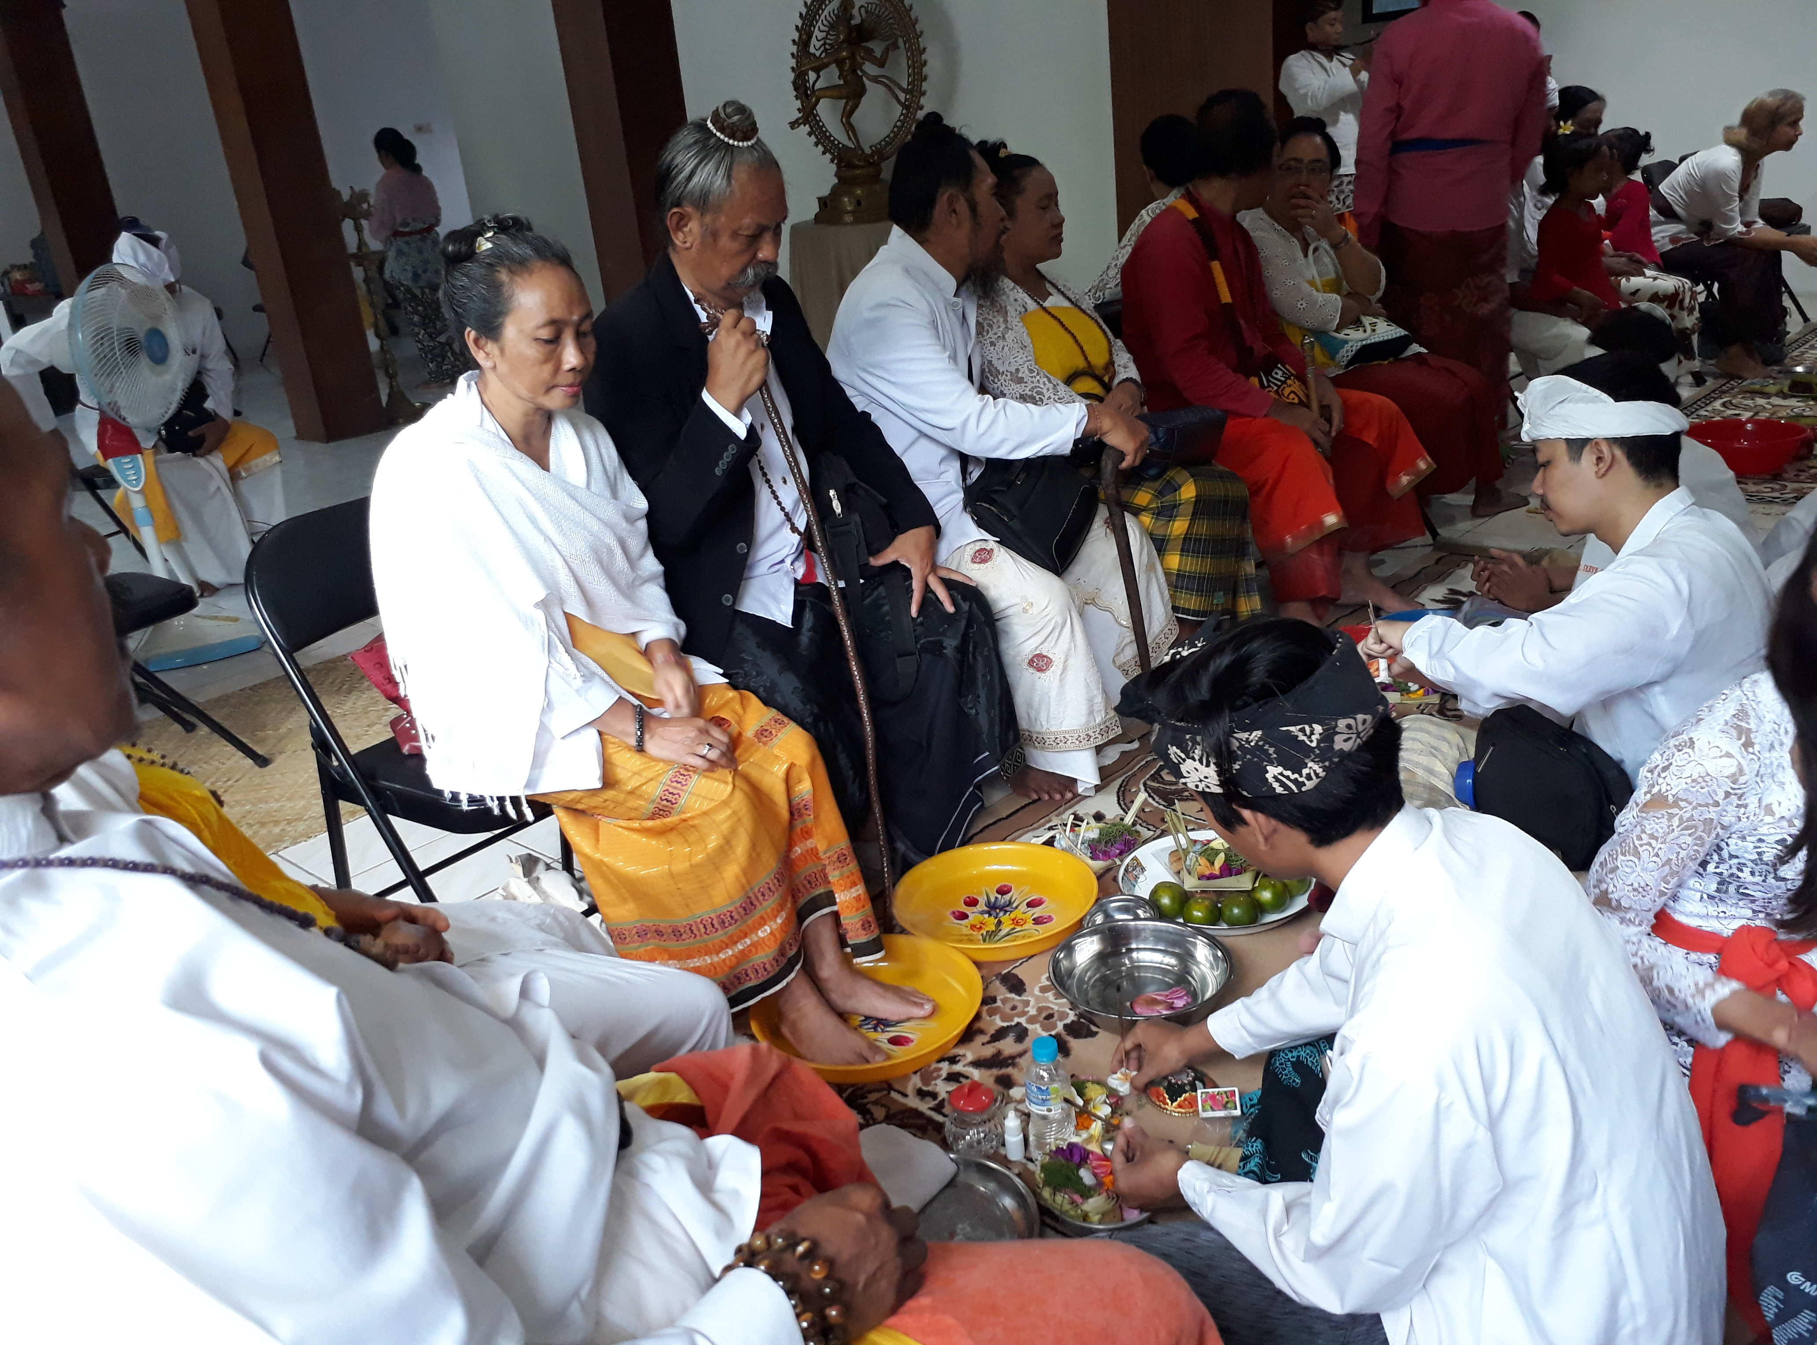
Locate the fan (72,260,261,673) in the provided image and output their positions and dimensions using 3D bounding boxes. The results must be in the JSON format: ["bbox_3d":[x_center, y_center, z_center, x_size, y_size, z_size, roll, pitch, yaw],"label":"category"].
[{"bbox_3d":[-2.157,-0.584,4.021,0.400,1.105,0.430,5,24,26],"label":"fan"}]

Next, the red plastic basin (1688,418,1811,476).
[{"bbox_3d":[2.631,-0.690,4.417,0.410,0.125,0.410,-5,21,2],"label":"red plastic basin"}]

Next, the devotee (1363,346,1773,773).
[{"bbox_3d":[1.057,-0.085,2.280,0.640,0.840,0.600,6,24,28],"label":"devotee"}]

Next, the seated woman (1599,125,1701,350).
[{"bbox_3d":[2.733,-1.499,5.271,0.500,1.000,0.420,9,25,34],"label":"seated woman"}]

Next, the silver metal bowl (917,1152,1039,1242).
[{"bbox_3d":[0.024,0.675,1.696,0.270,0.055,0.270,-5,21,2],"label":"silver metal bowl"}]

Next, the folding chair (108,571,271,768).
[{"bbox_3d":[-1.850,-0.108,3.192,0.450,0.780,0.470,13,28,39],"label":"folding chair"}]

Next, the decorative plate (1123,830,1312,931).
[{"bbox_3d":[0.525,0.367,2.419,0.332,0.040,0.332,-5,22,2],"label":"decorative plate"}]

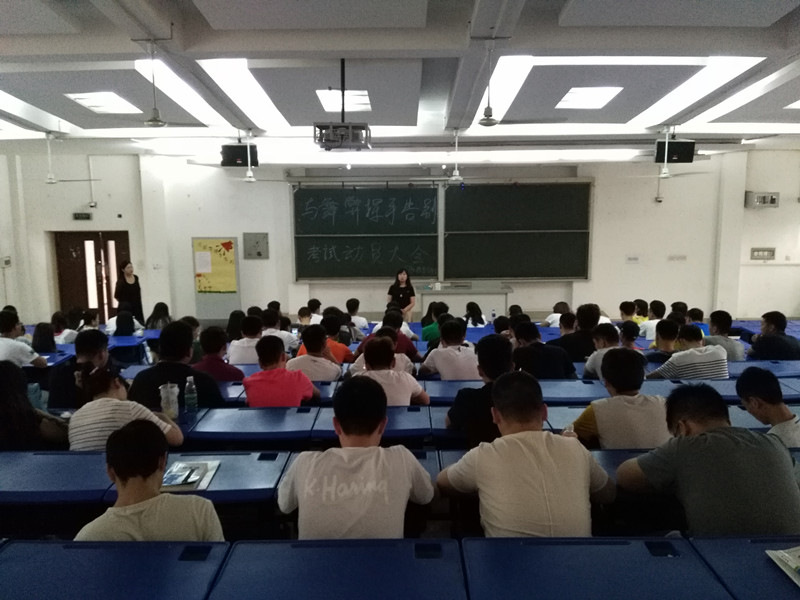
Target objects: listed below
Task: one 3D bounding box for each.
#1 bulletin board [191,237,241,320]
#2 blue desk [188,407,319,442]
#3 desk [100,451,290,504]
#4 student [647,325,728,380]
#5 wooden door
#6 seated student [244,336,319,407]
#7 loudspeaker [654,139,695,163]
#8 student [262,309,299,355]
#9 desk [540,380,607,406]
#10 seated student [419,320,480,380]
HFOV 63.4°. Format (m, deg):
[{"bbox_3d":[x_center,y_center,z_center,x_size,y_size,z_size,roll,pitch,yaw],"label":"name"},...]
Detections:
[{"bbox_3d":[-3.589,-0.406,12.688,0.890,1.610,0.050,0,8,0],"label":"bulletin board"},{"bbox_3d":[-0.722,0.979,3.363,0.595,0.760,0.351,0,7,0],"label":"blue desk"},{"bbox_3d":[-0.739,1.015,2.493,0.600,0.750,0.390,0,8,0],"label":"desk"},{"bbox_3d":[2.151,0.746,4.929,0.590,1.170,0.680,-2,8,-8],"label":"student"},{"bbox_3d":[-5.928,-0.285,12.614,1.413,2.100,0.090,0,8,0],"label":"wooden door"},{"bbox_3d":[-0.723,0.795,4.031,0.510,1.170,0.680,0,8,0],"label":"seated student"},{"bbox_3d":[3.978,-2.183,9.430,0.540,0.310,0.290,1,20,8],"label":"loudspeaker"},{"bbox_3d":[-1.272,0.695,6.700,0.528,1.249,0.720,0,7,0],"label":"student"},{"bbox_3d":[1.070,0.950,4.309,0.600,0.750,0.390,0,8,0],"label":"desk"},{"bbox_3d":[0.401,0.741,4.935,0.530,1.210,0.680,0,8,0],"label":"seated student"}]

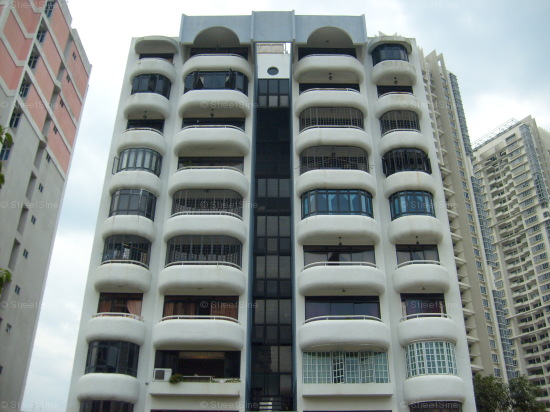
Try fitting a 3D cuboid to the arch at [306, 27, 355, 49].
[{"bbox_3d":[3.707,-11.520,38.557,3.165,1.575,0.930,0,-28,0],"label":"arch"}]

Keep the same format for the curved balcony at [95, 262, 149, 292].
[{"bbox_3d":[-8.424,3.887,30.732,3.126,1.382,1.280,0,-29,0],"label":"curved balcony"}]

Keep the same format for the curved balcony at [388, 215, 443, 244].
[{"bbox_3d":[7.952,1.353,31.430,3.036,1.241,0.962,0,-29,0],"label":"curved balcony"}]

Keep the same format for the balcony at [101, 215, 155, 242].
[{"bbox_3d":[-8.217,1.292,31.459,3.036,1.241,0.962,0,-29,0],"label":"balcony"}]

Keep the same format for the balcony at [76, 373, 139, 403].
[{"bbox_3d":[-8.489,9.252,28.100,2.980,1.185,1.035,0,-28,0],"label":"balcony"}]

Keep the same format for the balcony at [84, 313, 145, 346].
[{"bbox_3d":[-8.479,6.507,29.569,2.980,1.410,1.035,0,-28,0],"label":"balcony"}]

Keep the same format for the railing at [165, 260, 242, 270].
[{"bbox_3d":[-3.898,3.359,30.126,4.100,0.260,1.120,0,-29,0],"label":"railing"}]

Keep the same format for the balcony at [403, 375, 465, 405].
[{"bbox_3d":[8.031,9.218,27.585,3.151,1.224,1.151,0,-28,0],"label":"balcony"}]

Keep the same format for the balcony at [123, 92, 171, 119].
[{"bbox_3d":[-8.328,-6.392,36.050,3.091,1.224,1.151,0,-28,0],"label":"balcony"}]

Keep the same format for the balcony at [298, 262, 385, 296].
[{"bbox_3d":[3.600,3.892,29.744,4.621,1.447,1.320,0,-29,0],"label":"balcony"}]

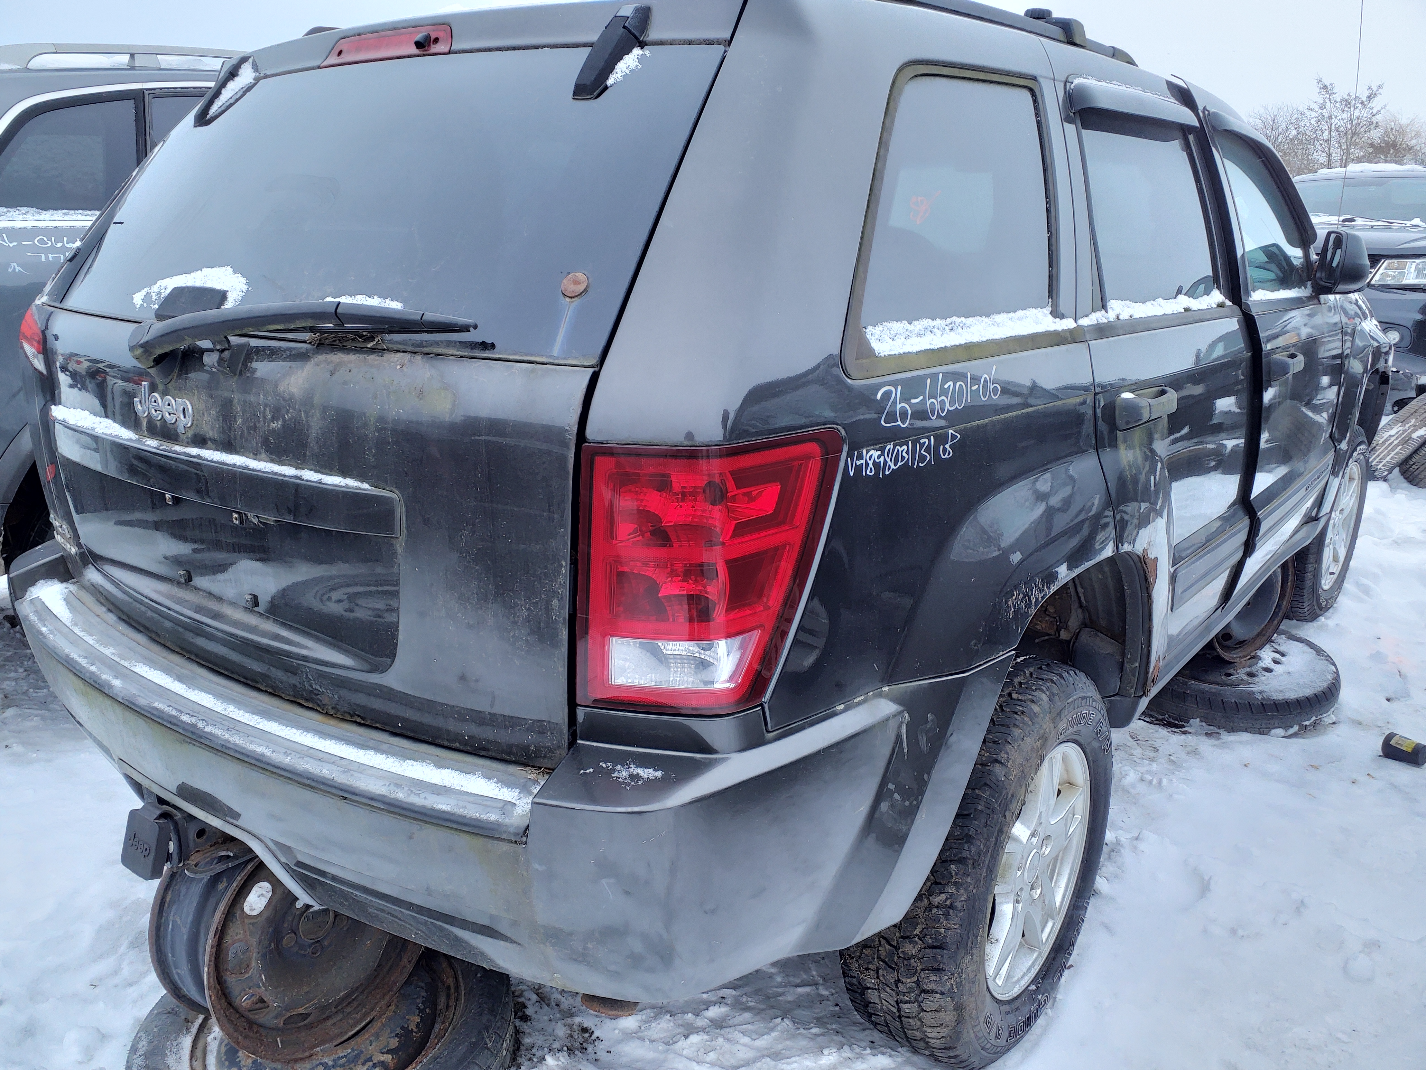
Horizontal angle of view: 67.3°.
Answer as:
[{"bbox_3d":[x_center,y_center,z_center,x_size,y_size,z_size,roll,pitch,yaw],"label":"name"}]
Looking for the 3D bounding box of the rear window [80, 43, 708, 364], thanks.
[{"bbox_3d":[-0.581,-0.481,1.540,1.320,0.490,0.090,13,-19,37],"label":"rear window"}]

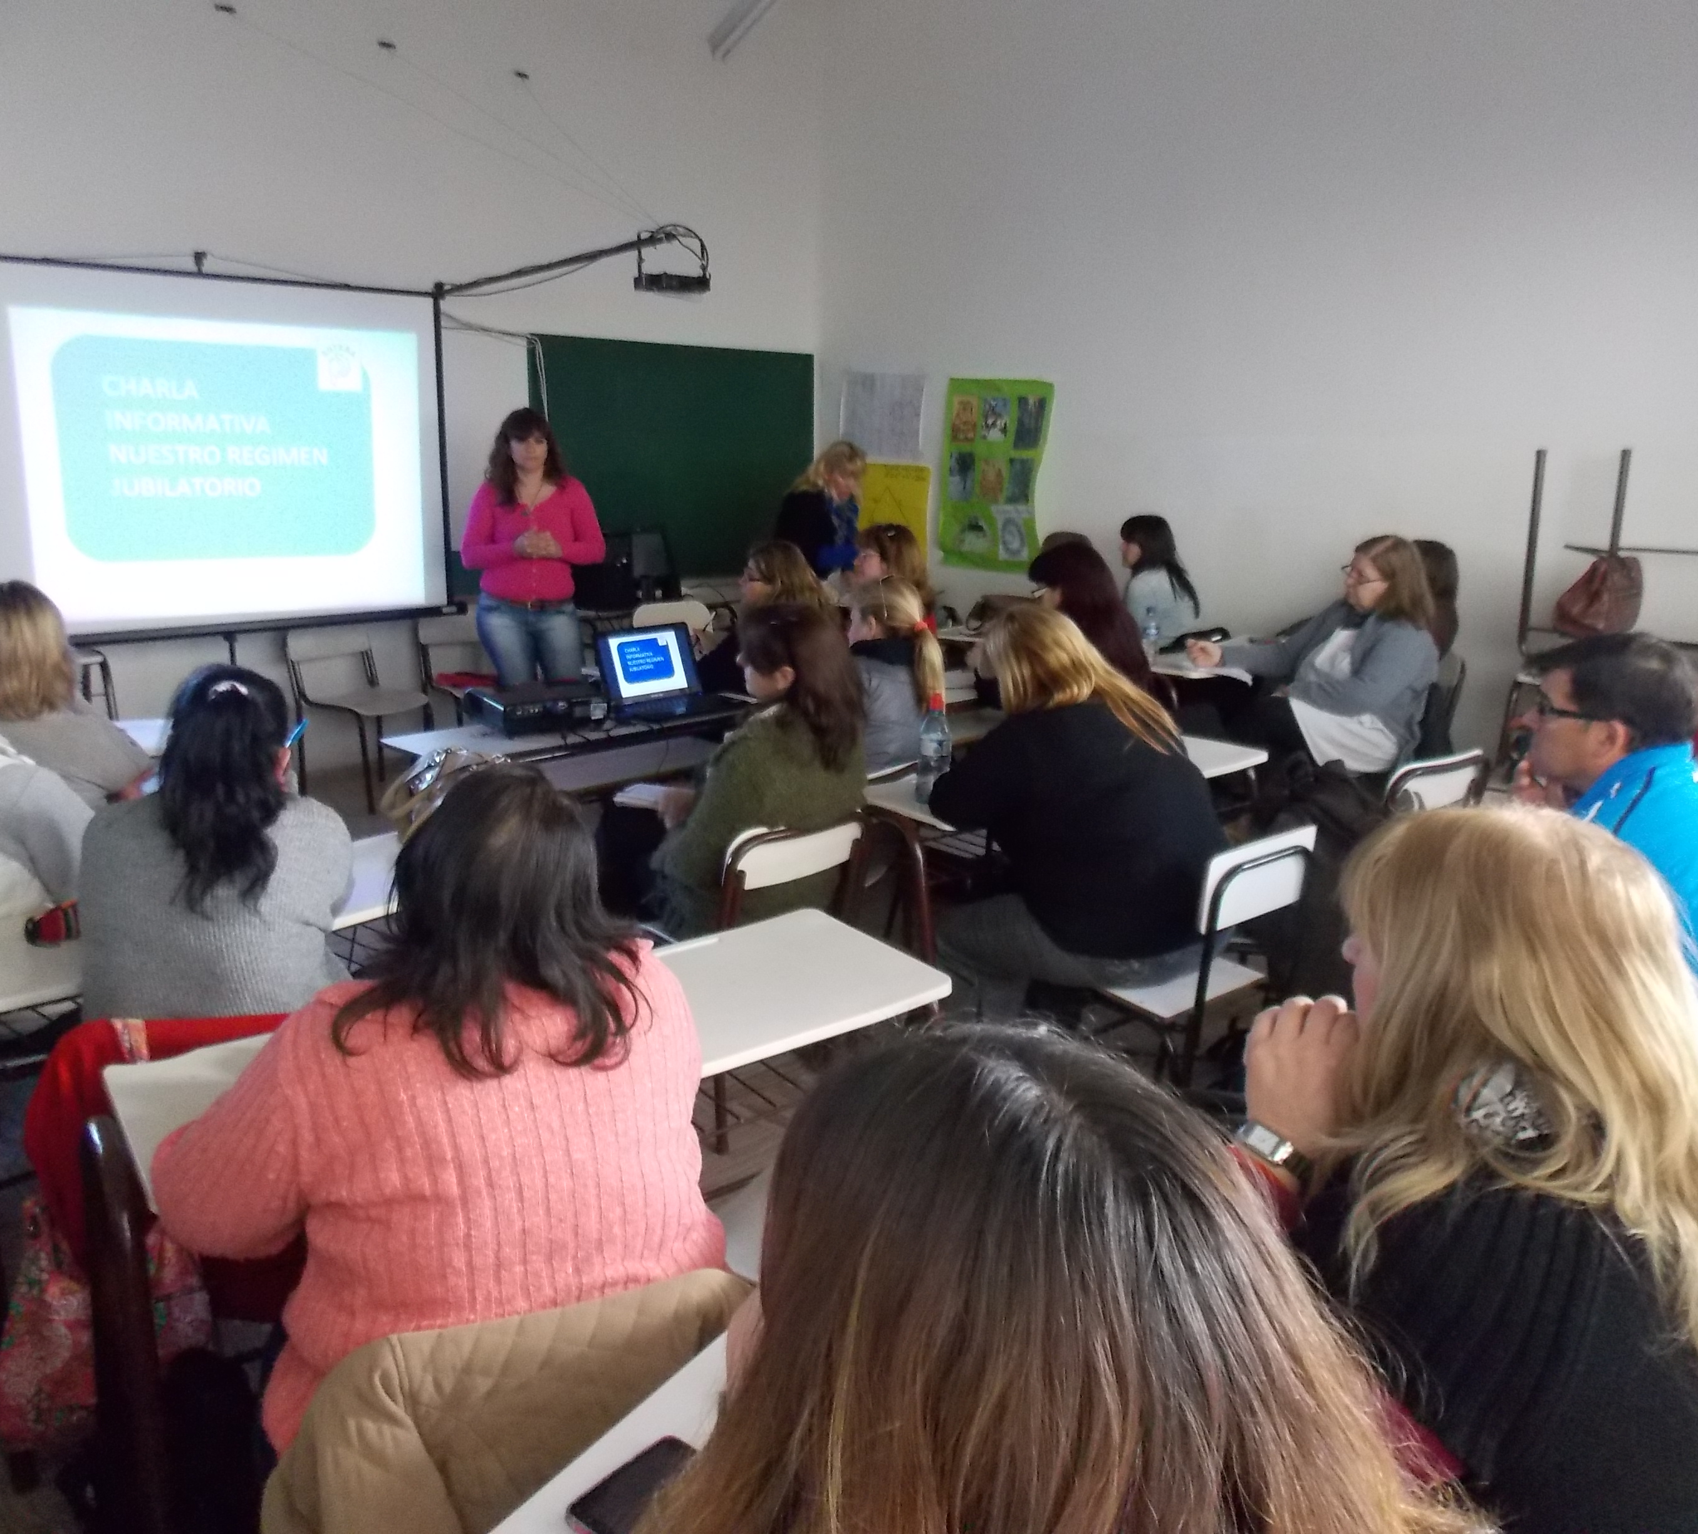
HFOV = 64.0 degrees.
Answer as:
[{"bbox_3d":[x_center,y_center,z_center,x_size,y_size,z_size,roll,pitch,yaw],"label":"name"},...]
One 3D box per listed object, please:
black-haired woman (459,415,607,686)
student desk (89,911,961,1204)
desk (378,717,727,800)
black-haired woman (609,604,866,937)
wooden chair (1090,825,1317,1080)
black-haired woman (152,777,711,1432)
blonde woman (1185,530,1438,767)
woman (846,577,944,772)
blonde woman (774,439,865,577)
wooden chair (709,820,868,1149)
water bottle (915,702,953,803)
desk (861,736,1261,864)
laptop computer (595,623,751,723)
[{"bbox_3d":[-1.142,-0.429,4.986,0.500,1.706,0.320,-5,14,-23],"label":"black-haired woman"},{"bbox_3d":[-0.377,0.722,1.923,1.090,0.768,0.415,-9,16,-35],"label":"student desk"},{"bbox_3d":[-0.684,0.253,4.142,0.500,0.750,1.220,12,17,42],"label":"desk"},{"bbox_3d":[-0.246,0.241,3.087,0.720,1.239,0.470,10,16,37],"label":"black-haired woman"},{"bbox_3d":[0.695,0.485,3.012,0.390,0.763,0.480,-10,17,-39],"label":"wooden chair"},{"bbox_3d":[-0.492,0.563,1.715,0.560,1.206,0.700,-8,15,-33],"label":"black-haired woman"},{"bbox_3d":[1.612,-0.178,4.781,0.800,1.260,0.560,5,14,17],"label":"blonde woman"},{"bbox_3d":[-0.021,0.055,3.852,0.720,1.200,0.460,12,17,41],"label":"woman"},{"bbox_3d":[-0.110,-0.692,6.377,0.400,1.623,0.460,9,15,34],"label":"blonde woman"},{"bbox_3d":[-0.236,0.439,3.177,0.390,0.763,0.480,-8,16,-34],"label":"wooden chair"},{"bbox_3d":[0.190,-0.041,3.011,0.068,0.235,0.068,0,13,0],"label":"water bottle"},{"bbox_3d":[0.560,0.381,3.600,1.240,0.750,0.430,-10,17,-40],"label":"desk"},{"bbox_3d":[-0.583,-0.330,4.502,0.340,0.230,0.340,-11,17,-42],"label":"laptop computer"}]

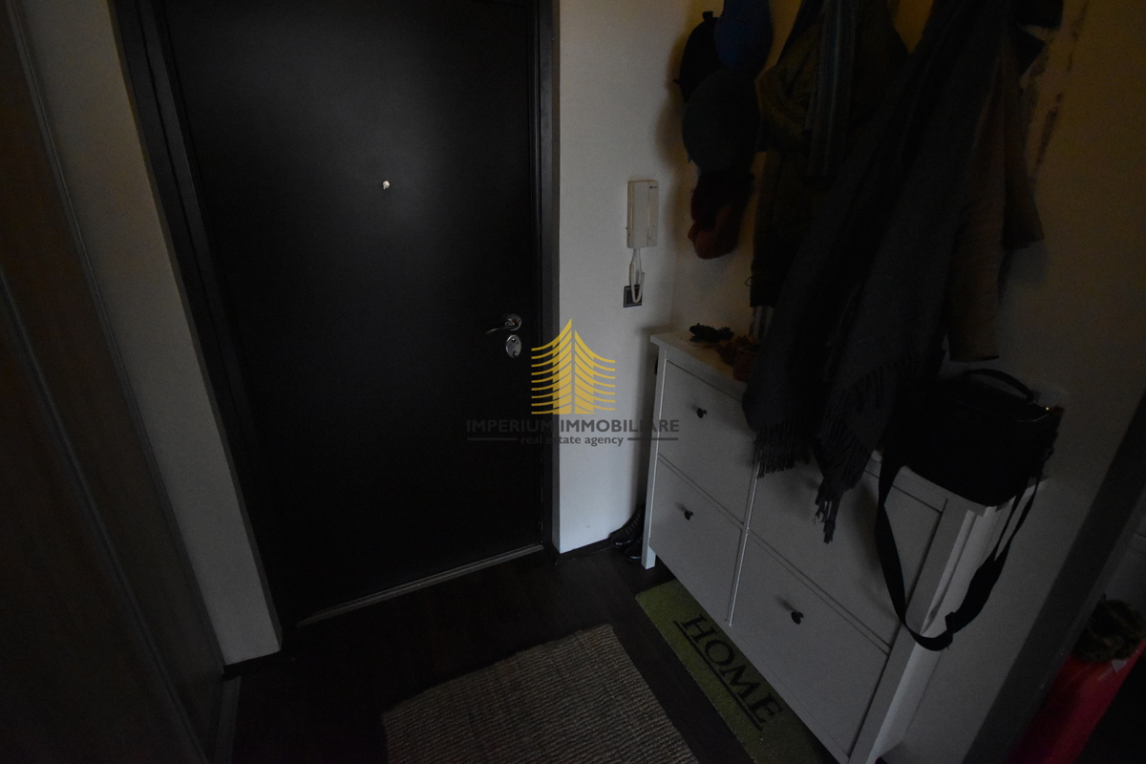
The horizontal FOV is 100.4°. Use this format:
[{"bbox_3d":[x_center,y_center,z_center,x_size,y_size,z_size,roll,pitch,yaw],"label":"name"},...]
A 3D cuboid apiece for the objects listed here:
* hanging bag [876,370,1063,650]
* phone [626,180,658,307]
[{"bbox_3d":[0.732,0.224,0.935,0.180,0.490,0.220,-7,23,-22],"label":"hanging bag"},{"bbox_3d":[0.241,-0.491,1.733,0.090,0.432,0.053,-7,23,-22],"label":"phone"}]

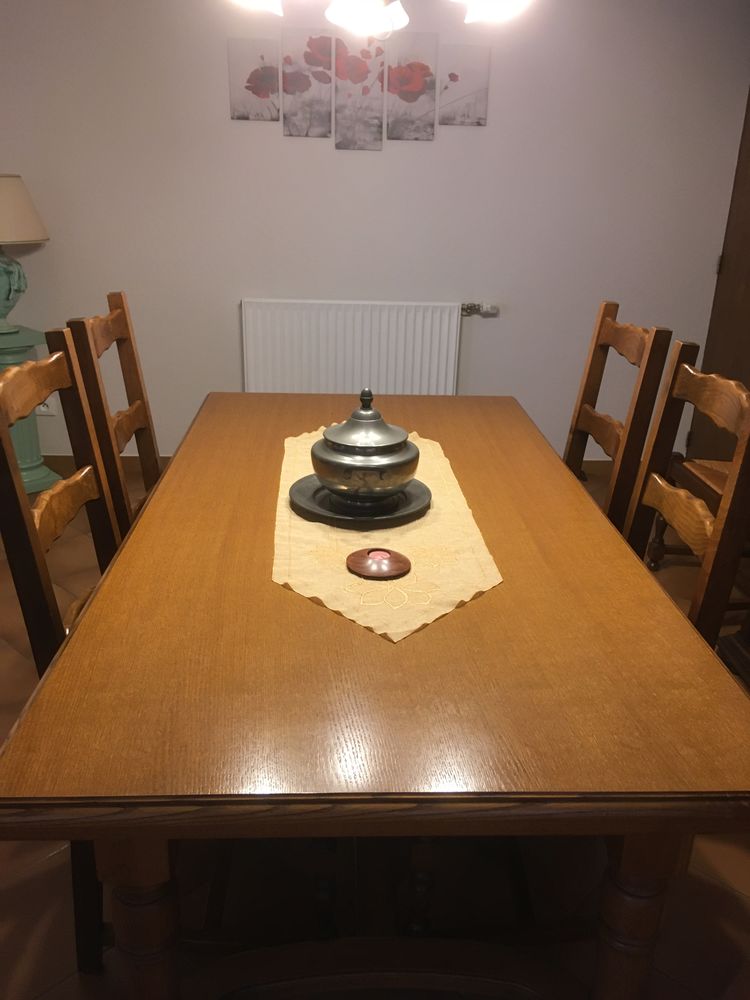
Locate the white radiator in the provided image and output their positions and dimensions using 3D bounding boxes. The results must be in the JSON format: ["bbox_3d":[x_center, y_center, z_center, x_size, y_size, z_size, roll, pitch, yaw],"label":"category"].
[{"bbox_3d":[-0.117,-0.594,3.903,0.975,0.640,0.100,0,21,-3],"label":"white radiator"}]

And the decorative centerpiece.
[{"bbox_3d":[-0.027,-0.106,1.688,0.291,0.241,0.291,0,21,-3],"label":"decorative centerpiece"}]

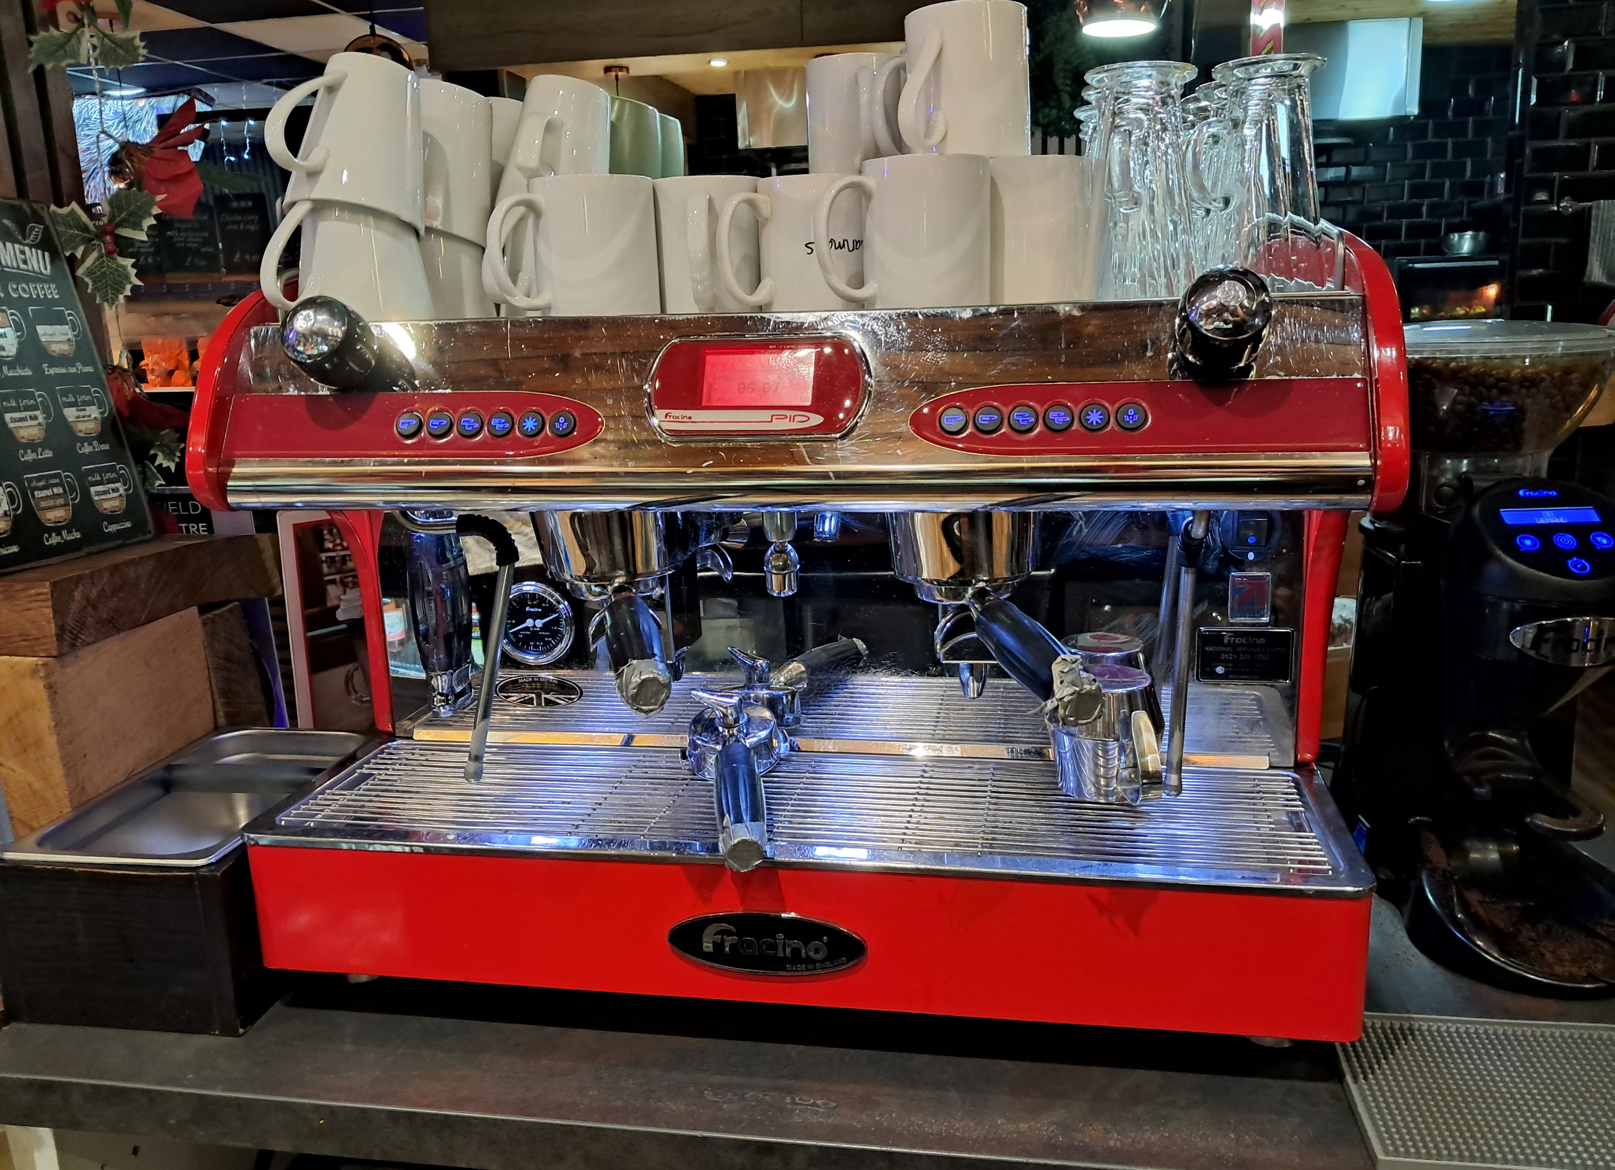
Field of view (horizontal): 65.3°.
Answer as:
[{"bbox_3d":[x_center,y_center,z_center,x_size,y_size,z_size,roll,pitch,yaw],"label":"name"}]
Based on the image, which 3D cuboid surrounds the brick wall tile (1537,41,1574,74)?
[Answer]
[{"bbox_3d":[2.451,-1.730,4.142,0.098,0.100,0.010,1,13,13],"label":"brick wall tile"}]

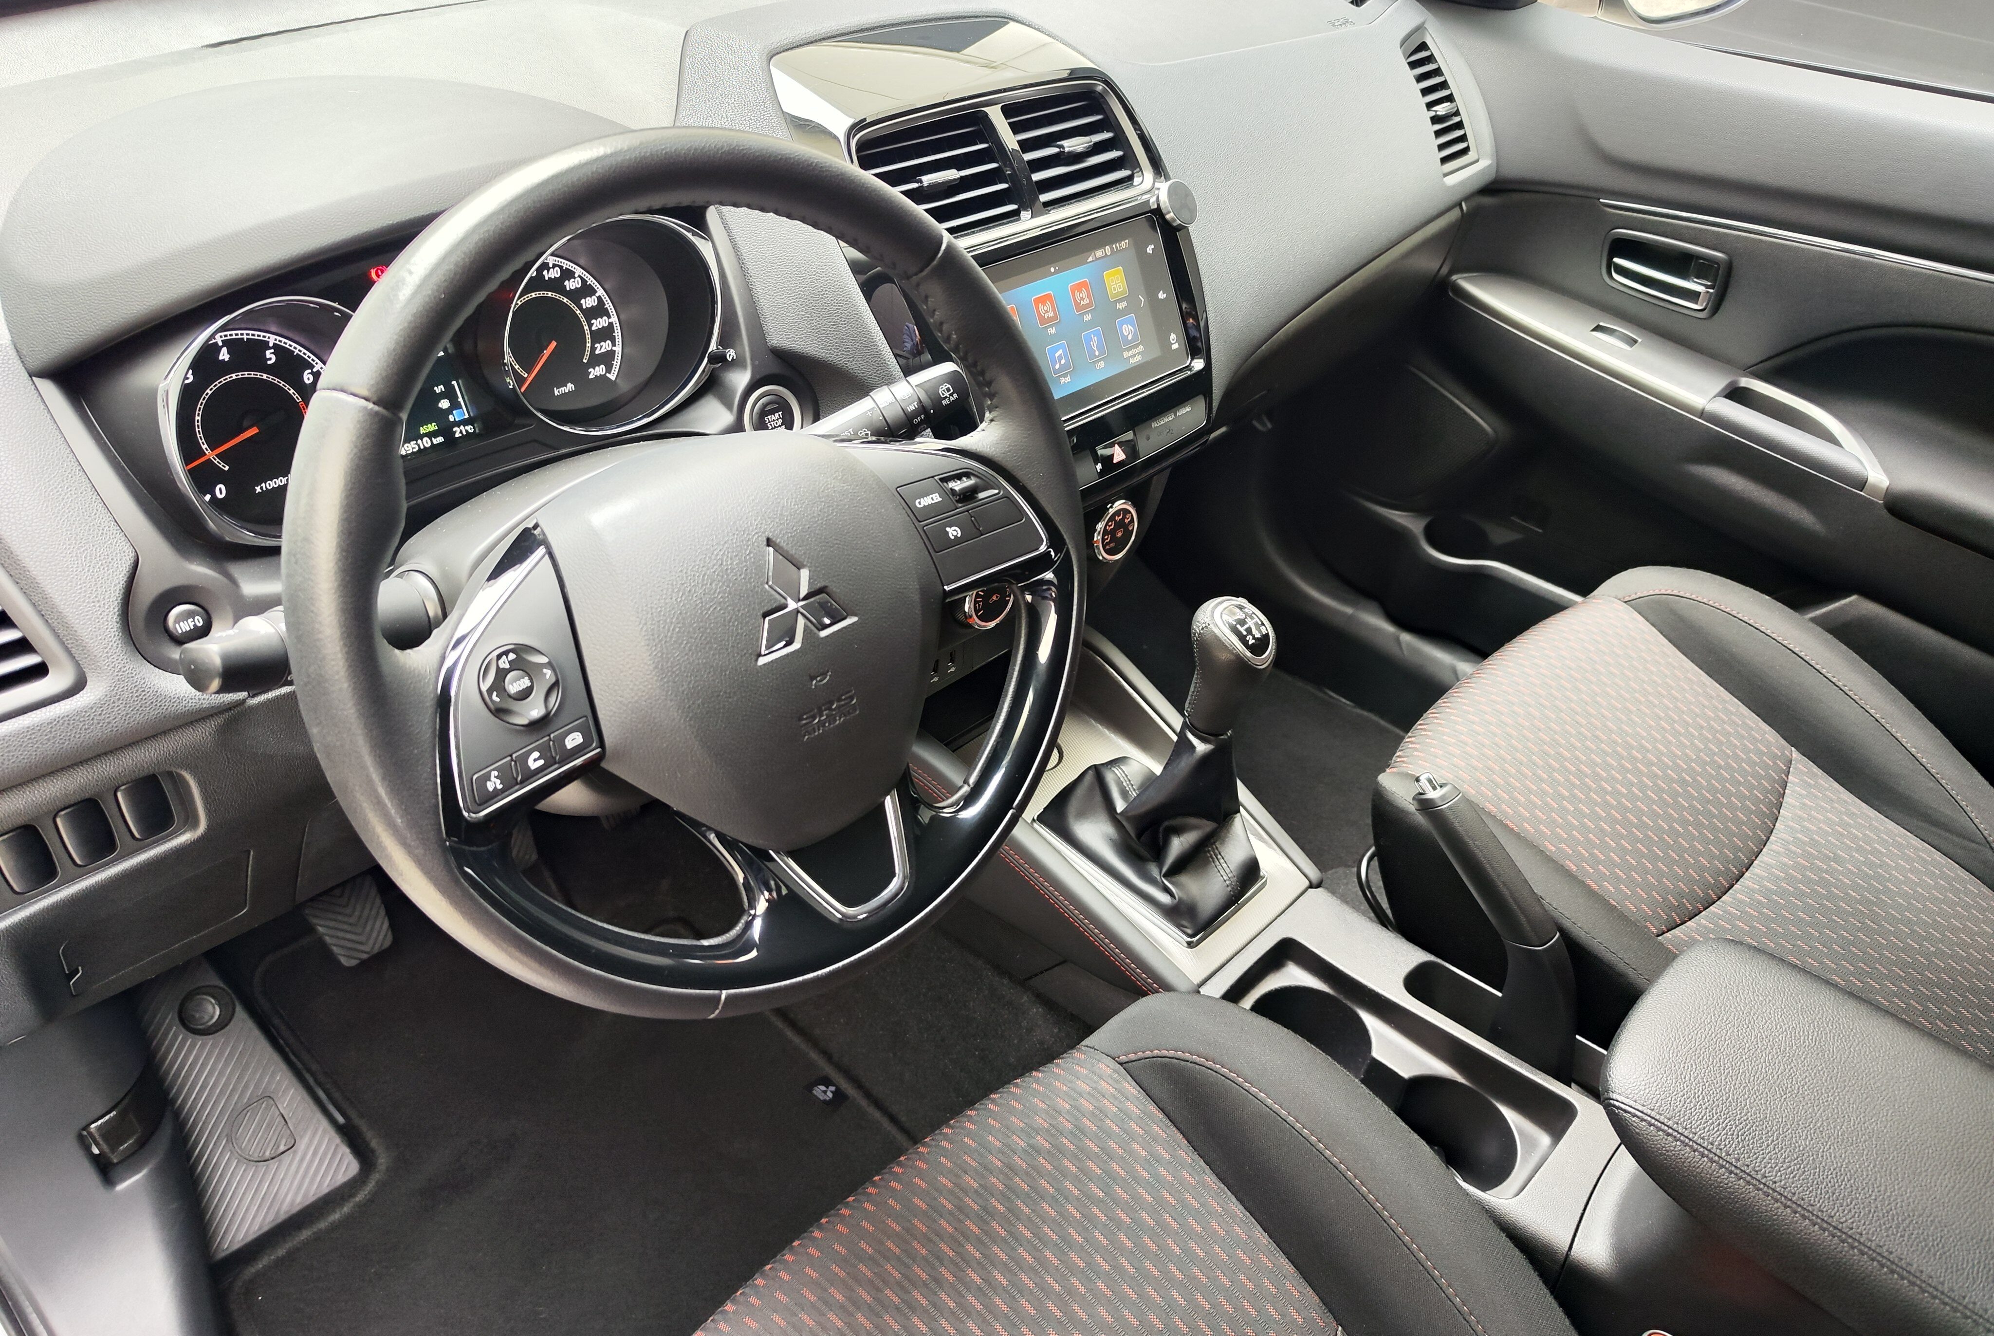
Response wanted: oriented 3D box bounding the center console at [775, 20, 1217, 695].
[{"bbox_3d":[0.001,-0.193,0.931,0.165,0.440,0.258,18,37,42],"label":"center console"}]

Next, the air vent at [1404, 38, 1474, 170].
[{"bbox_3d":[0.416,-0.535,1.264,0.057,0.113,0.028,-30,14,-37],"label":"air vent"}]

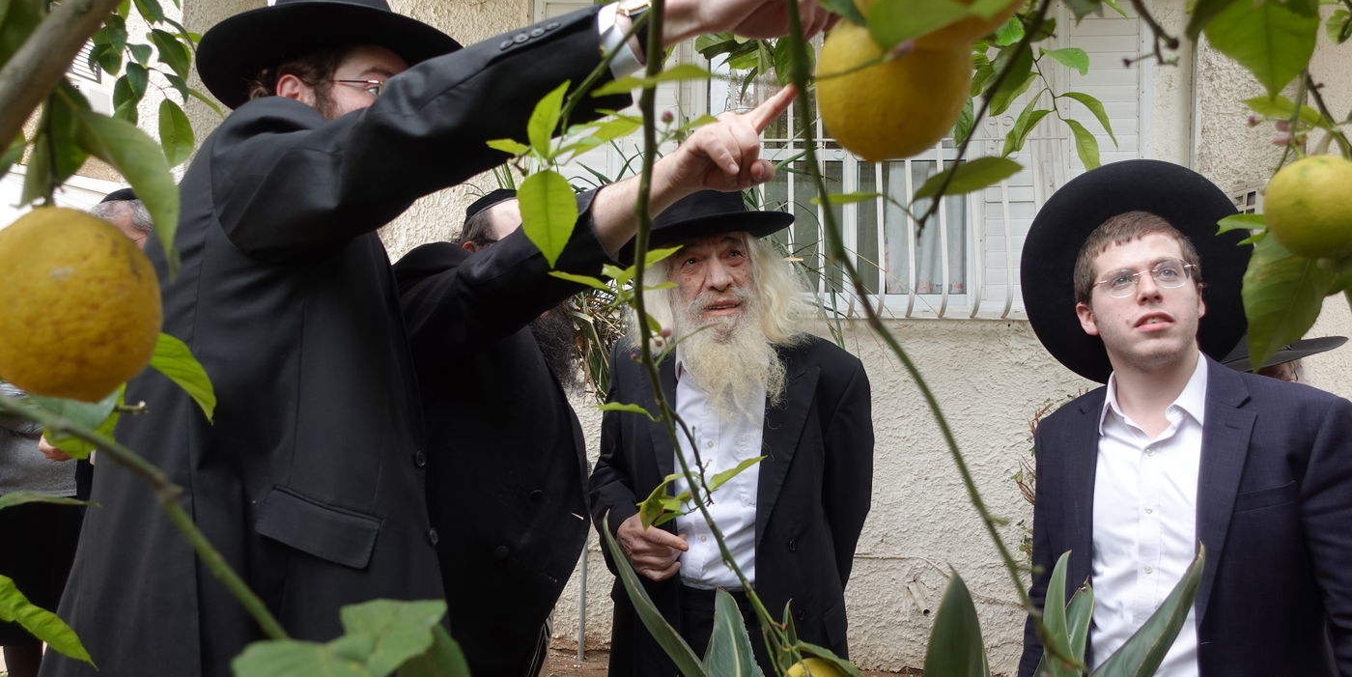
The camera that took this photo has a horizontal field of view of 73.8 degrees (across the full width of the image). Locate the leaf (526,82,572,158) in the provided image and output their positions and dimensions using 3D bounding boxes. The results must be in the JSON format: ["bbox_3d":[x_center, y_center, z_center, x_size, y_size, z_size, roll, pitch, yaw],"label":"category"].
[{"bbox_3d":[-0.104,-0.179,0.740,0.030,0.066,0.018,12,0,-20],"label":"leaf"}]

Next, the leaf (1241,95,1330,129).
[{"bbox_3d":[0.419,-0.156,0.620,0.060,0.017,0.026,15,9,0],"label":"leaf"}]

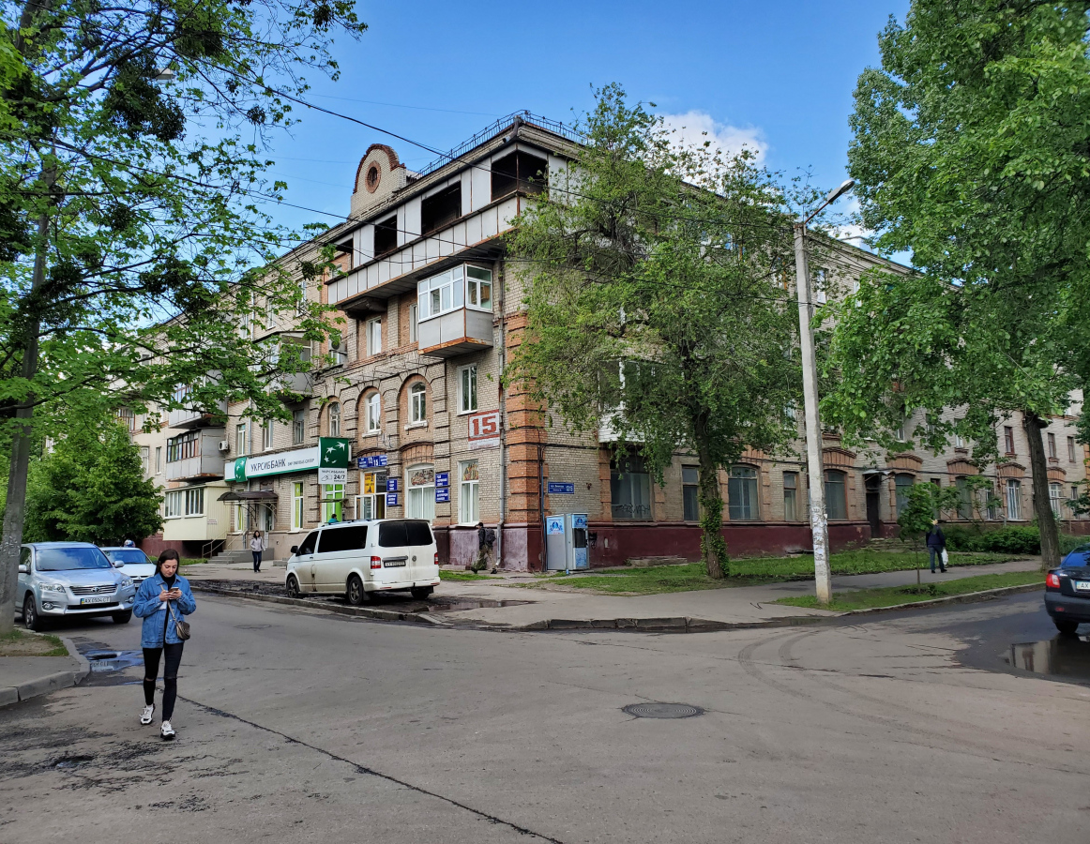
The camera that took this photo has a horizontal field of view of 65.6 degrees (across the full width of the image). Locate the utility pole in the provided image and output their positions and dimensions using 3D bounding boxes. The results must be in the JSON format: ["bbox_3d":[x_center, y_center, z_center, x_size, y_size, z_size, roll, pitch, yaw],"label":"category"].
[{"bbox_3d":[6.328,-0.657,18.349,0.350,9.100,1.500,5,-9,-42],"label":"utility pole"}]

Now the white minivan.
[{"bbox_3d":[-4.826,3.520,21.710,1.950,1.990,4.890,5,-9,-42],"label":"white minivan"}]

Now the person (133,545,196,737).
[{"bbox_3d":[-3.485,2.014,7.769,0.580,1.680,0.600,2,-7,-25],"label":"person"}]

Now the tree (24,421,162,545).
[{"bbox_3d":[-22.925,3.624,42.869,6.800,7.350,6.400,-1,-7,0],"label":"tree"}]

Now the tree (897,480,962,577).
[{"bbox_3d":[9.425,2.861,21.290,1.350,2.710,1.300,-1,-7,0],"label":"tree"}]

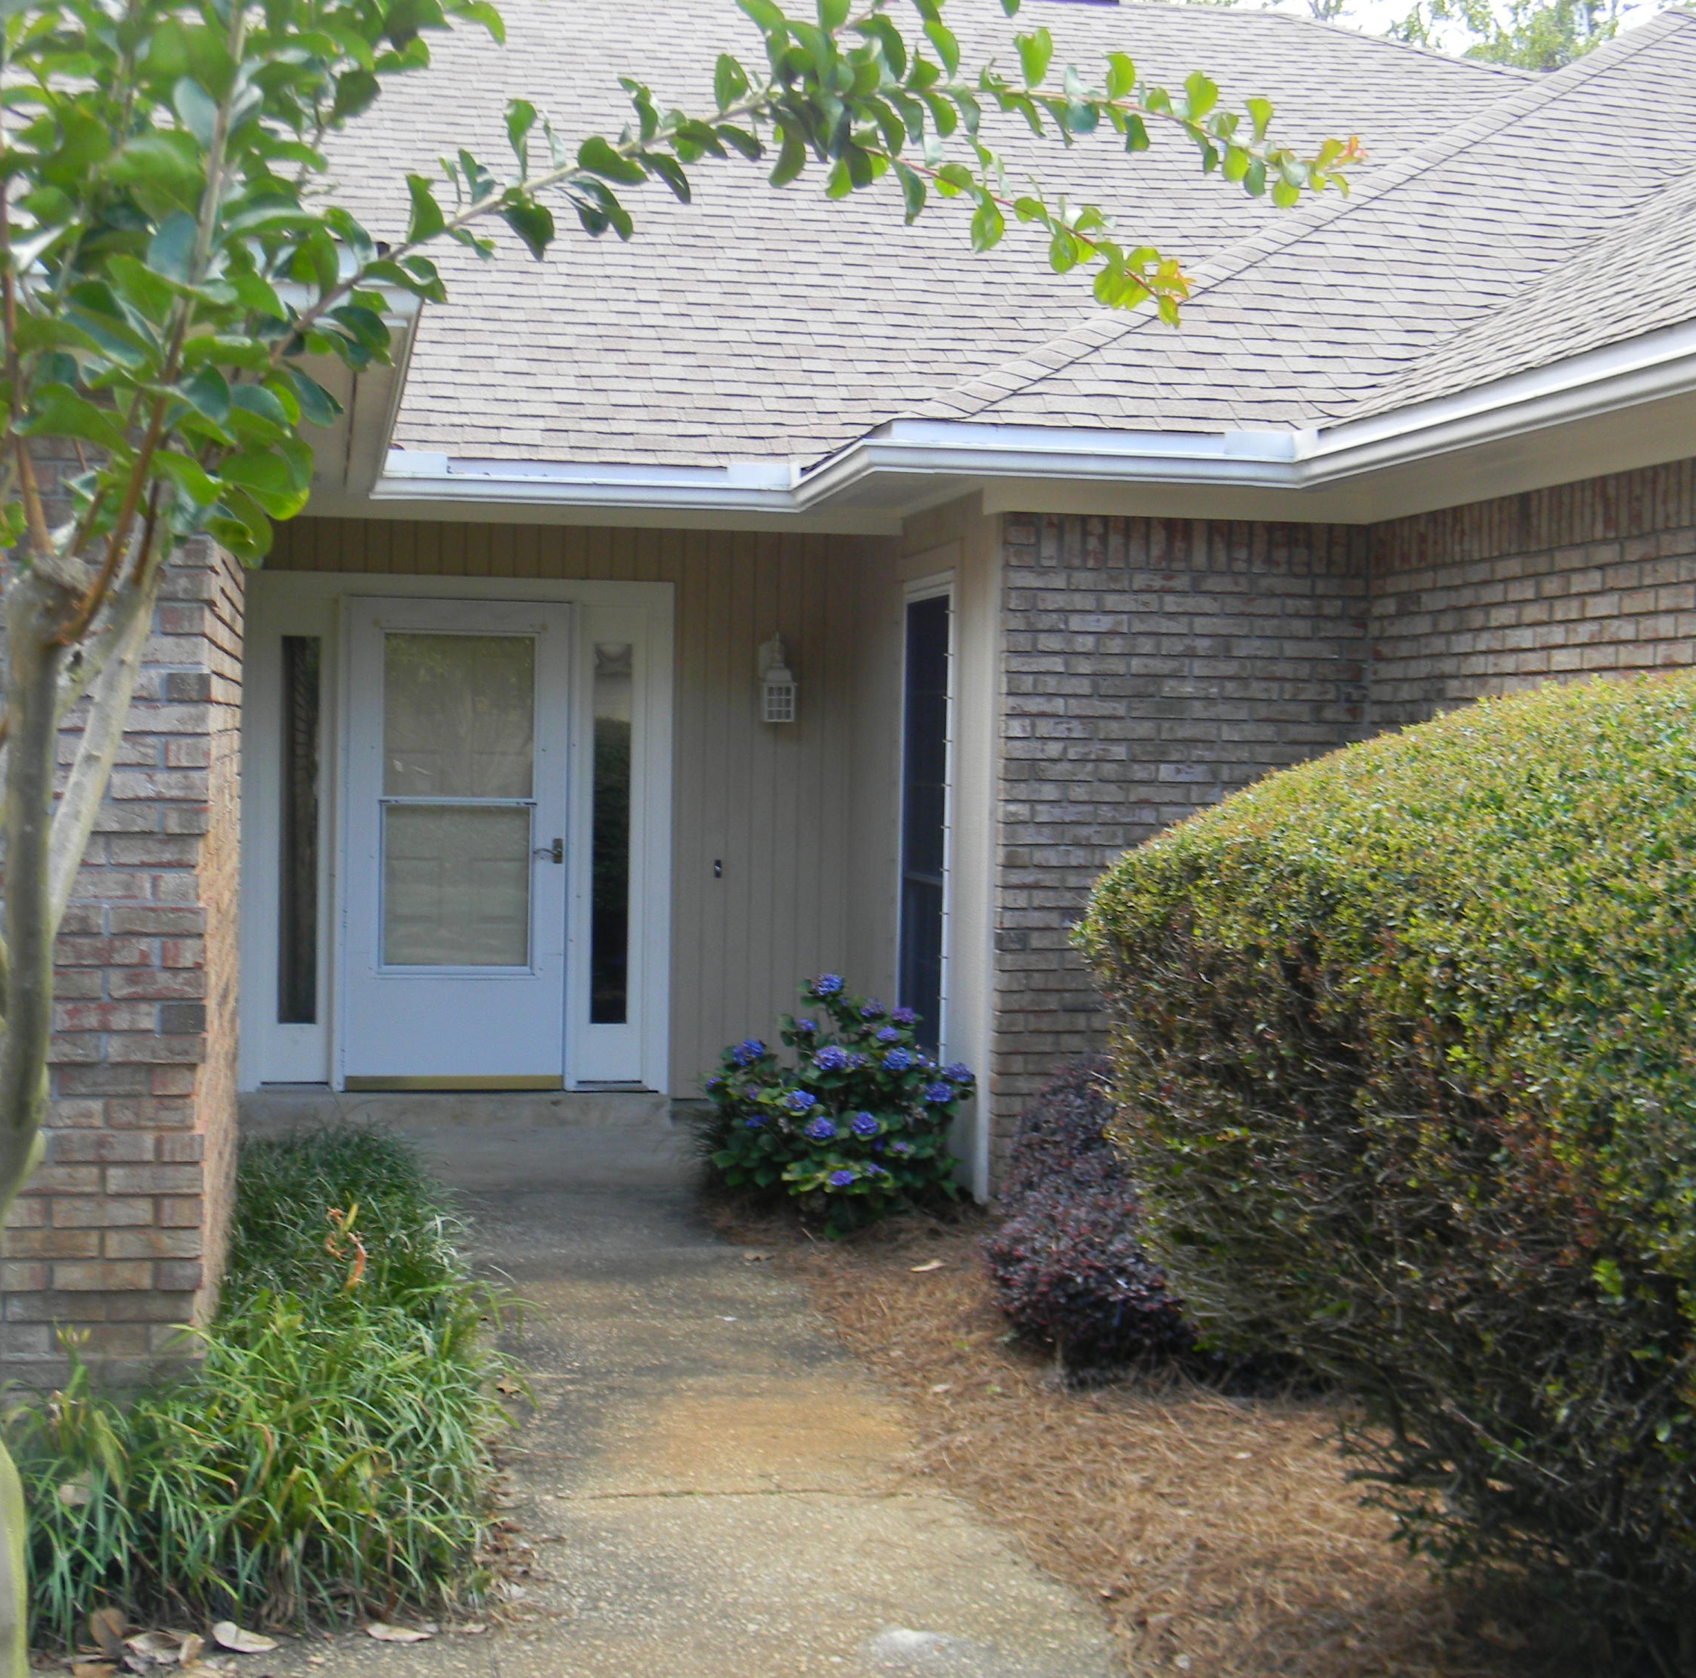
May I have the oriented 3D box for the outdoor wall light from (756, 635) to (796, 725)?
[{"bbox_3d":[-0.295,-0.669,11.068,0.150,0.374,0.210,1,2,-11],"label":"outdoor wall light"}]

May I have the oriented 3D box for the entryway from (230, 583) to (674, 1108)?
[{"bbox_3d":[-1.611,-0.009,10.970,1.765,2.147,0.200,1,2,-11],"label":"entryway"}]

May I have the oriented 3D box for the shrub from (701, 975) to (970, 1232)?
[{"bbox_3d":[-0.025,0.810,8.452,0.830,0.755,0.820,1,2,-11],"label":"shrub"}]

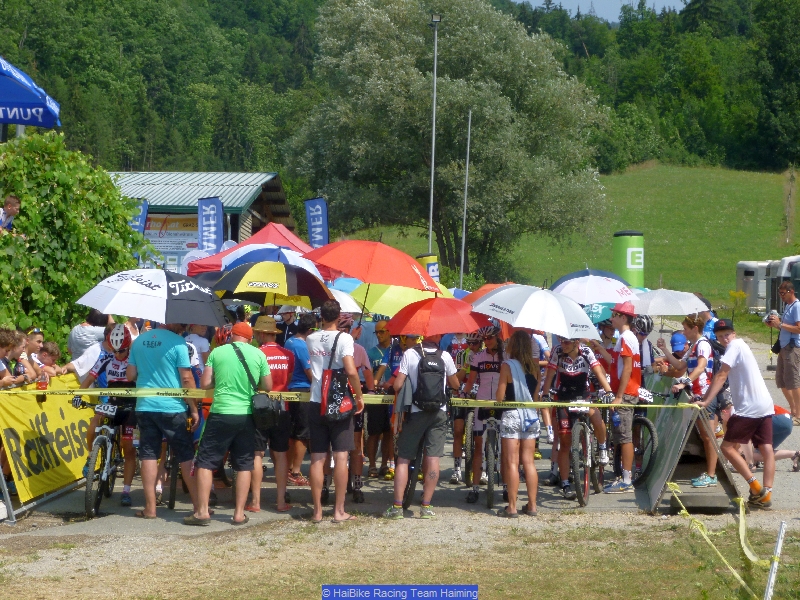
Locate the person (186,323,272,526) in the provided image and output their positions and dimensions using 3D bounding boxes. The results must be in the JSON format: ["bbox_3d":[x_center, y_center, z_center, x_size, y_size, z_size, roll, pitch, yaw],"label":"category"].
[{"bbox_3d":[-1.388,1.005,15.050,0.650,1.660,0.500,0,-1,-6],"label":"person"}]

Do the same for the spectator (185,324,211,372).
[{"bbox_3d":[-2.223,1.060,20.300,0.480,1.700,0.420,-1,-1,39],"label":"spectator"}]

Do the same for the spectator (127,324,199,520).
[{"bbox_3d":[-2.127,1.011,16.563,0.640,1.830,0.450,0,2,-9],"label":"spectator"}]

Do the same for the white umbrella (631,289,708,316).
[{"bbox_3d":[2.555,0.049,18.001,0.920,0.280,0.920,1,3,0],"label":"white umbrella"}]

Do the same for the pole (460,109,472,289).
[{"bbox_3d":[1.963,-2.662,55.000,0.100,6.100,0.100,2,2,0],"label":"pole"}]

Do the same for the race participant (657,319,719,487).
[{"bbox_3d":[2.840,0.999,18.200,0.650,1.700,0.500,1,-1,-17],"label":"race participant"}]

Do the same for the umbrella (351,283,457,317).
[{"bbox_3d":[0.028,-0.028,21.000,1.200,0.500,1.200,0,16,0],"label":"umbrella"}]

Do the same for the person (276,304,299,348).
[{"bbox_3d":[-1.340,0.872,22.267,0.500,1.660,0.400,1,2,18],"label":"person"}]

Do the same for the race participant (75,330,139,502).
[{"bbox_3d":[-2.709,1.062,17.066,0.620,1.680,0.750,0,2,-5],"label":"race participant"}]

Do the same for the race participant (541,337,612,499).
[{"bbox_3d":[1.619,1.069,16.718,0.660,1.540,0.750,1,2,7],"label":"race participant"}]

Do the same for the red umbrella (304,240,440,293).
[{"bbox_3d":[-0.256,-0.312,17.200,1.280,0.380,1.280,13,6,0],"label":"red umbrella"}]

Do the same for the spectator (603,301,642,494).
[{"bbox_3d":[2.113,0.934,17.263,0.400,1.780,0.480,1,2,-3],"label":"spectator"}]

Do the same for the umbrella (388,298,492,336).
[{"bbox_3d":[0.335,0.132,15.700,0.940,0.410,0.940,1,9,0],"label":"umbrella"}]

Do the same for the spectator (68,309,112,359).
[{"bbox_3d":[-2.966,0.903,17.865,0.520,1.650,0.400,2,3,18],"label":"spectator"}]

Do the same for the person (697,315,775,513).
[{"bbox_3d":[3.099,1.087,17.066,0.720,1.700,0.500,2,3,30],"label":"person"}]

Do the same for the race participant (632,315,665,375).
[{"bbox_3d":[2.489,0.997,18.900,0.560,1.690,0.520,0,-1,6],"label":"race participant"}]

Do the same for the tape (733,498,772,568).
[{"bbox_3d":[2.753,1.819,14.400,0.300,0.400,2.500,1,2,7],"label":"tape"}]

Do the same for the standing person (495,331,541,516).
[{"bbox_3d":[1.066,1.111,16.667,0.440,1.660,0.360,0,2,0],"label":"standing person"}]

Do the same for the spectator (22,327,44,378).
[{"bbox_3d":[-3.563,1.065,17.868,0.550,1.600,0.480,1,2,17],"label":"spectator"}]

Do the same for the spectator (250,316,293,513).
[{"bbox_3d":[-1.114,0.985,15.900,0.520,1.700,0.420,0,-1,-6],"label":"spectator"}]

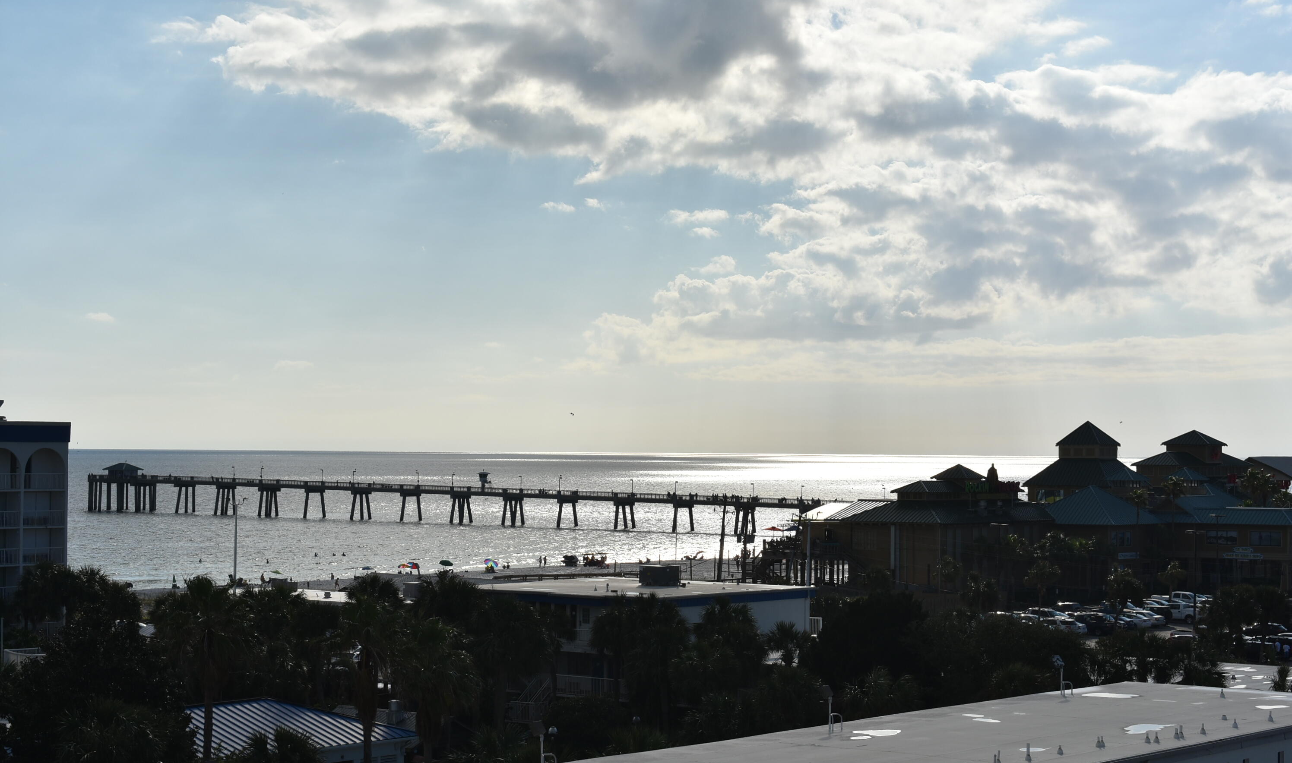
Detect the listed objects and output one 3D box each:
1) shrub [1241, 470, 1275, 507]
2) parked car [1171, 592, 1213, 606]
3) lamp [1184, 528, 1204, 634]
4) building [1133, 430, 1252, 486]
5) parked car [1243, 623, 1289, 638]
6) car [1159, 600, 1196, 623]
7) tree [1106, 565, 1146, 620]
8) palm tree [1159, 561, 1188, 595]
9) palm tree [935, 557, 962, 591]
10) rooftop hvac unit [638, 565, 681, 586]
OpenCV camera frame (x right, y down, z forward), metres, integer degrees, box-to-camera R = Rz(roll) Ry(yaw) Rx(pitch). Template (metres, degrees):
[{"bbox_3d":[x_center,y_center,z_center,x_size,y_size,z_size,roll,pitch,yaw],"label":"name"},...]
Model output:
[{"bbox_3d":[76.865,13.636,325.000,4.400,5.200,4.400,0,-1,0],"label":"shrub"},{"bbox_3d":[57.466,23.404,276.000,5.600,1.900,2.000,-1,-2,41],"label":"parked car"},{"bbox_3d":[49.847,18.293,235.000,1.950,9.893,0.500,-1,-2,41],"label":"lamp"},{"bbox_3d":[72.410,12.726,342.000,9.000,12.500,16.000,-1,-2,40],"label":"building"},{"bbox_3d":[53.198,21.728,224.554,4.700,1.520,1.850,-1,-2,34],"label":"parked car"},{"bbox_3d":[50.464,22.091,246.386,5.400,1.870,1.950,-1,-2,34],"label":"car"},{"bbox_3d":[43.704,20.012,236.000,3.500,6.404,3.500,0,-1,0],"label":"tree"},{"bbox_3d":[51.323,20.338,251.928,2.900,5.670,2.900,0,-1,12],"label":"palm tree"},{"bbox_3d":[29.160,19.820,249.000,2.800,6.000,2.800,0,-1,0],"label":"palm tree"},{"bbox_3d":[0.805,11.802,157.818,1.560,1.260,2.000,-1,-2,37],"label":"rooftop hvac unit"}]

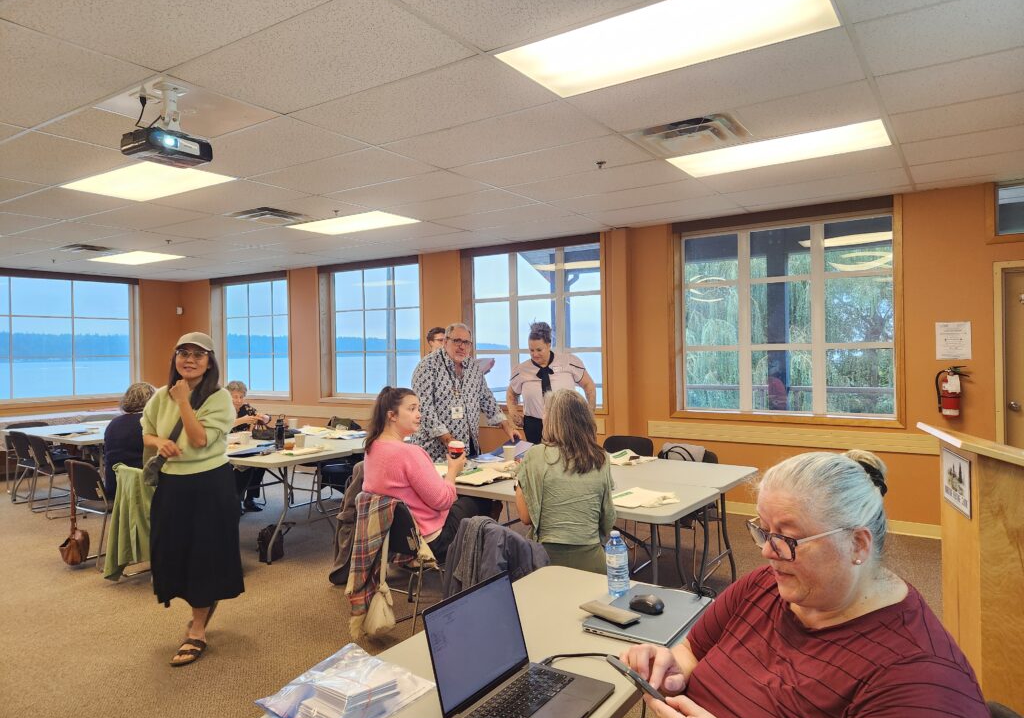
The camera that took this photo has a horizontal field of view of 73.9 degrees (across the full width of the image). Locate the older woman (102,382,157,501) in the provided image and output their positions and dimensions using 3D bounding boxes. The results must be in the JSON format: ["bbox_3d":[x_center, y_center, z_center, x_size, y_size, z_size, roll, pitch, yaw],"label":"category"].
[{"bbox_3d":[-2.620,0.800,4.920,0.500,1.280,0.680,-1,1,25],"label":"older woman"}]

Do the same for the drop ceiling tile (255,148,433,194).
[{"bbox_3d":[-1.121,-1.212,4.435,1.210,0.020,0.610,0,1,34],"label":"drop ceiling tile"}]

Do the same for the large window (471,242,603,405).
[{"bbox_3d":[0.219,-0.344,7.322,1.620,1.650,0.100,0,1,34],"label":"large window"}]

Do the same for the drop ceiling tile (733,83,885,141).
[{"bbox_3d":[1.500,-1.250,3.426,0.600,0.020,0.600,-1,1,34],"label":"drop ceiling tile"}]

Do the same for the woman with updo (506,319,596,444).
[{"bbox_3d":[0.290,0.558,5.020,0.620,1.670,0.360,-1,1,6],"label":"woman with updo"}]

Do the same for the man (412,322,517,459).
[{"bbox_3d":[-0.326,0.578,4.758,0.660,1.700,0.500,-1,1,-25],"label":"man"}]

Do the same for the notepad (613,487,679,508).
[{"bbox_3d":[0.620,0.676,3.378,0.380,0.030,0.340,-2,1,-40],"label":"notepad"}]

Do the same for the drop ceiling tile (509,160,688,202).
[{"bbox_3d":[0.580,-1.238,4.758,1.205,0.020,0.600,0,1,34],"label":"drop ceiling tile"}]

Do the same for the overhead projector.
[{"bbox_3d":[-1.515,-0.930,2.970,0.220,0.100,0.285,-1,1,34],"label":"overhead projector"}]

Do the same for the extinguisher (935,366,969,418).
[{"bbox_3d":[3.246,0.245,5.012,0.208,0.380,0.150,0,1,34],"label":"extinguisher"}]

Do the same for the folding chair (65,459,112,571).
[{"bbox_3d":[-2.813,1.068,4.854,0.470,0.800,0.540,0,1,34],"label":"folding chair"}]

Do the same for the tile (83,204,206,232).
[{"bbox_3d":[-3.155,-1.197,5.783,1.210,0.020,0.610,0,1,34],"label":"tile"}]

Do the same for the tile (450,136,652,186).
[{"bbox_3d":[0.239,-1.237,4.281,1.210,0.020,0.600,-1,1,34],"label":"tile"}]

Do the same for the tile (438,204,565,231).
[{"bbox_3d":[-0.086,-1.246,5.974,1.210,0.020,0.600,-1,1,34],"label":"tile"}]

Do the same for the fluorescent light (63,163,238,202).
[{"bbox_3d":[-2.466,-1.204,4.602,1.200,0.050,0.600,0,1,34],"label":"fluorescent light"}]

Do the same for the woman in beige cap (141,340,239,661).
[{"bbox_3d":[-1.570,0.652,3.340,0.460,1.570,0.380,-1,1,-13],"label":"woman in beige cap"}]

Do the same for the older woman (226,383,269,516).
[{"bbox_3d":[-2.546,0.811,6.456,0.680,1.200,0.500,0,1,42],"label":"older woman"}]

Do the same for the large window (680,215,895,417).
[{"bbox_3d":[2.301,-0.337,5.870,1.770,1.650,0.100,0,1,34],"label":"large window"}]

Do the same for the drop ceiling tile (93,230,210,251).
[{"bbox_3d":[-3.833,-1.201,6.970,1.210,0.020,0.610,0,1,34],"label":"drop ceiling tile"}]

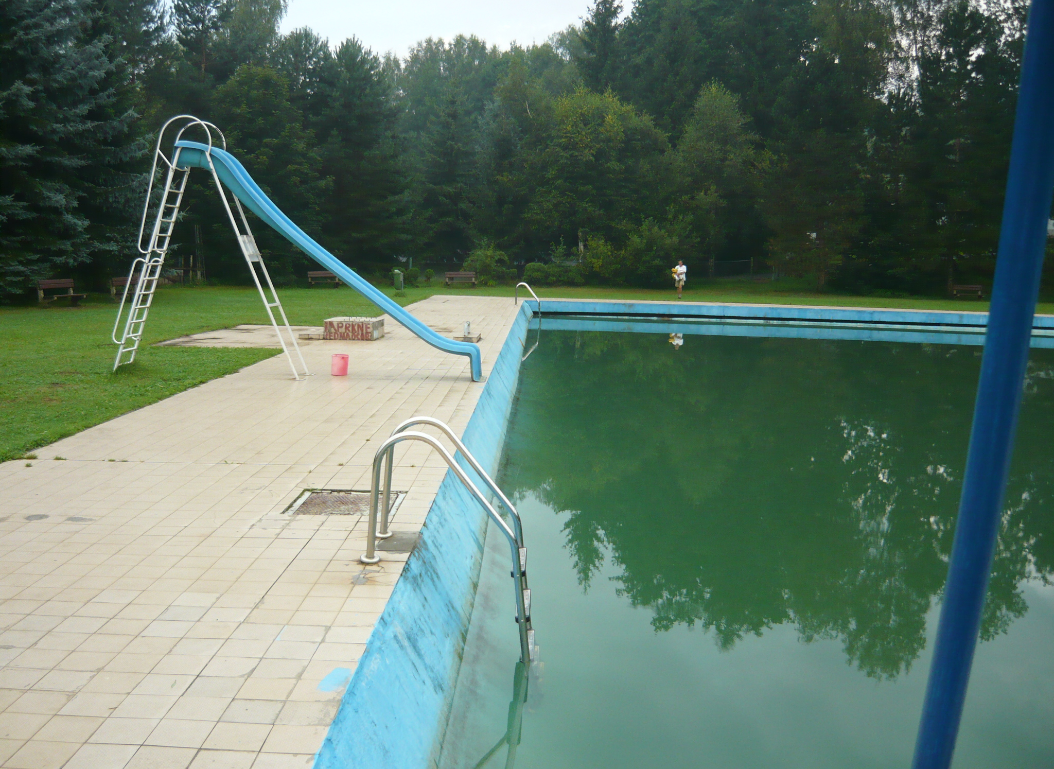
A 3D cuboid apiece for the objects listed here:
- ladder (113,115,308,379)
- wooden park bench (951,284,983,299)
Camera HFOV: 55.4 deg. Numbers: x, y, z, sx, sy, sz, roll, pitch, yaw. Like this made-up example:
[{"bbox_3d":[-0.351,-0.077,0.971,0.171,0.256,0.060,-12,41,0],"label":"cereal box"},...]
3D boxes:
[{"bbox_3d":[-4.548,-1.974,14.447,2.764,3.627,0.520,3,8,5],"label":"ladder"},{"bbox_3d":[25.396,-5.321,57.813,1.620,0.750,0.650,2,8,1],"label":"wooden park bench"}]

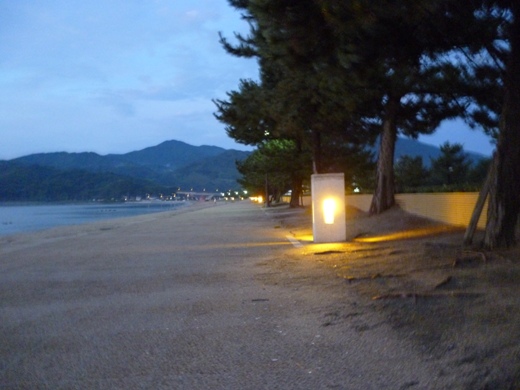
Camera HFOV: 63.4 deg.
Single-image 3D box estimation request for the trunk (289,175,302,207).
[{"bbox_3d":[3.292,-0.417,39.000,1.200,3.200,1.150,-2,0,-1],"label":"trunk"}]

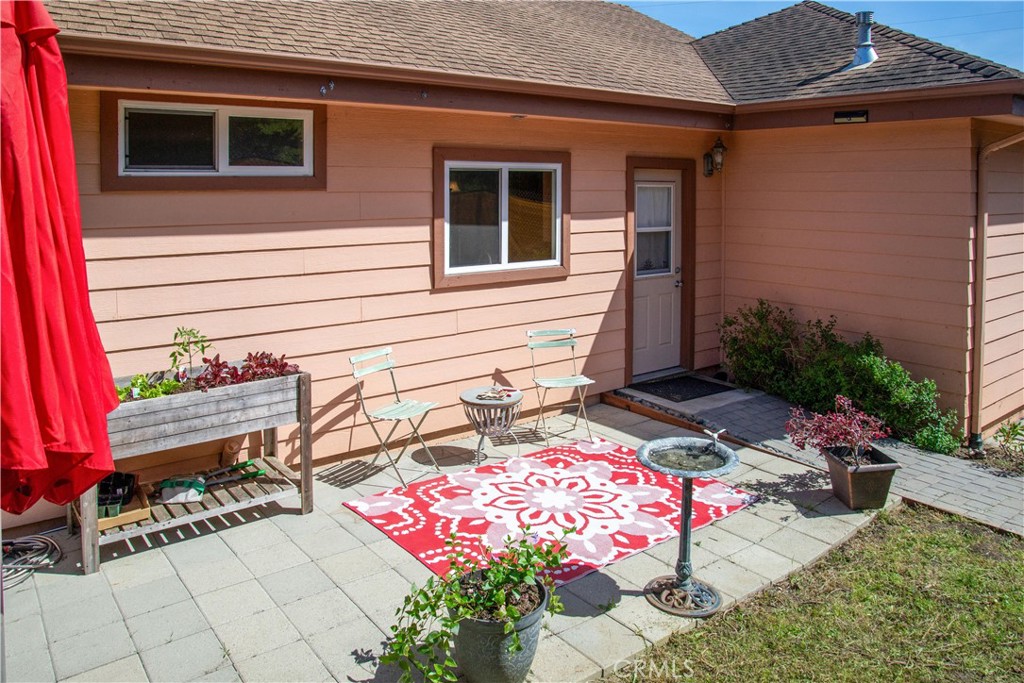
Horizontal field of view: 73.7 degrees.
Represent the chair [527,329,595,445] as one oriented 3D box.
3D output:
[{"bbox_3d":[0.395,0.347,5.467,0.410,0.810,0.470,-3,10,-18],"label":"chair"}]

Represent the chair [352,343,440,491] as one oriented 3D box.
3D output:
[{"bbox_3d":[-0.800,0.502,4.737,0.470,0.830,0.410,6,11,33],"label":"chair"}]

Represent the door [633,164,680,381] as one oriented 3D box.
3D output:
[{"bbox_3d":[1.470,-0.687,6.973,0.768,2.065,0.060,-7,11,-35],"label":"door"}]

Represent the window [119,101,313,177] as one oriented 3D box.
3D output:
[{"bbox_3d":[-1.837,-1.273,4.343,1.170,0.436,0.080,-7,11,-35],"label":"window"}]

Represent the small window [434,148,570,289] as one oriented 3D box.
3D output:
[{"bbox_3d":[-0.038,-1.033,5.681,1.388,1.059,0.090,-7,11,-35],"label":"small window"}]

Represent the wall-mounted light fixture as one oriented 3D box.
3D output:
[{"bbox_3d":[2.106,-1.907,7.003,0.160,0.420,0.230,-7,11,-35],"label":"wall-mounted light fixture"}]

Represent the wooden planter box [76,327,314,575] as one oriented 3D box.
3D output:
[{"bbox_3d":[-1.849,0.512,3.975,1.210,1.150,0.580,-7,11,-35],"label":"wooden planter box"}]

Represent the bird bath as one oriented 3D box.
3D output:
[{"bbox_3d":[0.866,0.893,3.340,0.520,0.735,0.520,0,9,0],"label":"bird bath"}]

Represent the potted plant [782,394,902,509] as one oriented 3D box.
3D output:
[{"bbox_3d":[2.111,0.680,4.372,0.640,0.690,0.560,-2,9,-10],"label":"potted plant"}]

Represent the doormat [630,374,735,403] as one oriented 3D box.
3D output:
[{"bbox_3d":[1.594,0.424,6.340,0.760,0.020,0.600,-7,11,-35],"label":"doormat"}]

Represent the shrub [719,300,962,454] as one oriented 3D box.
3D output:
[{"bbox_3d":[2.800,0.257,5.986,0.750,0.840,2.050,-9,13,-42],"label":"shrub"}]

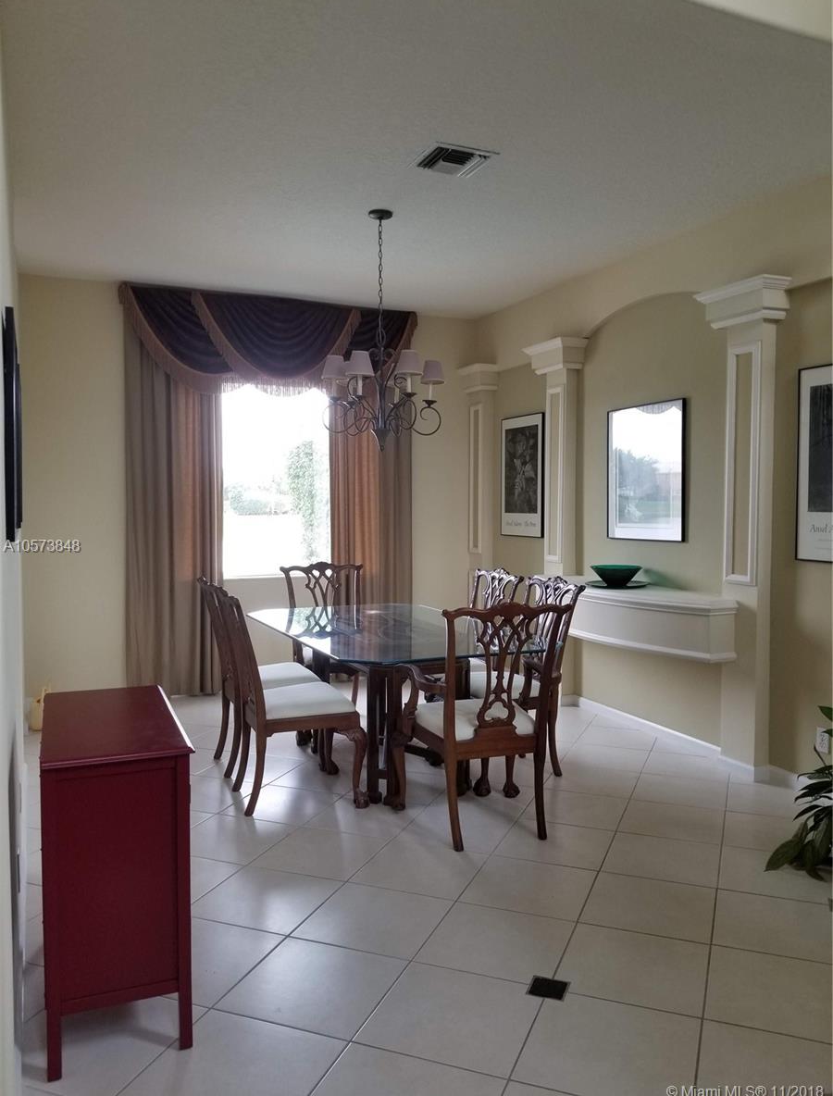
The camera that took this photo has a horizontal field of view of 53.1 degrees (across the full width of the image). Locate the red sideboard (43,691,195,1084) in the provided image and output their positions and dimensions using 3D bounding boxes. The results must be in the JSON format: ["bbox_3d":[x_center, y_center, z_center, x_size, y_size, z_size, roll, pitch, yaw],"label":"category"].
[{"bbox_3d":[-0.899,0.888,2.467,0.360,0.774,0.886,-1,3,-23],"label":"red sideboard"}]

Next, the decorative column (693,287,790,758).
[{"bbox_3d":[1.742,-0.074,4.488,0.228,2.623,0.499,-1,3,-23],"label":"decorative column"}]

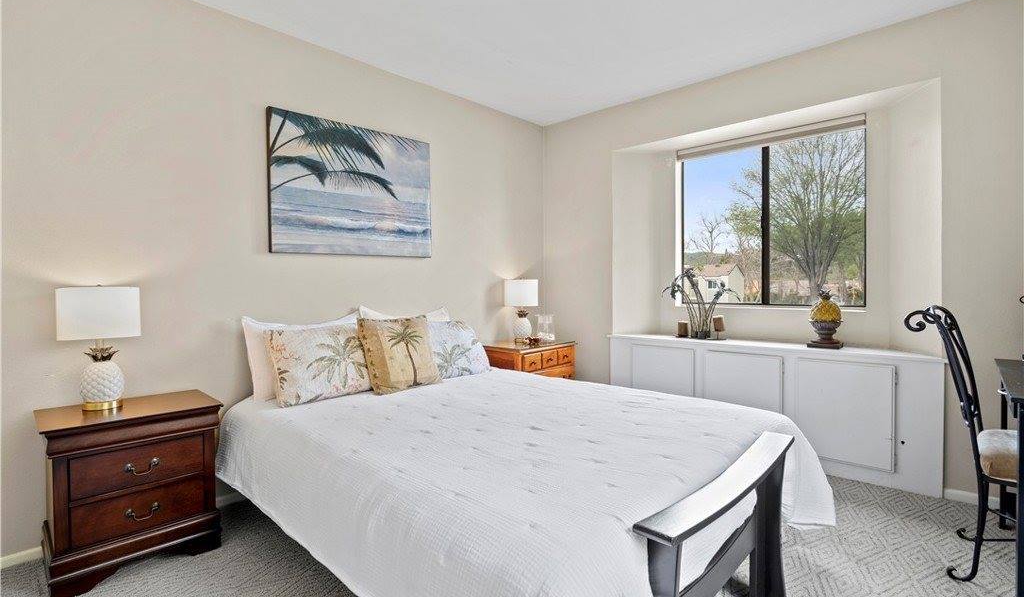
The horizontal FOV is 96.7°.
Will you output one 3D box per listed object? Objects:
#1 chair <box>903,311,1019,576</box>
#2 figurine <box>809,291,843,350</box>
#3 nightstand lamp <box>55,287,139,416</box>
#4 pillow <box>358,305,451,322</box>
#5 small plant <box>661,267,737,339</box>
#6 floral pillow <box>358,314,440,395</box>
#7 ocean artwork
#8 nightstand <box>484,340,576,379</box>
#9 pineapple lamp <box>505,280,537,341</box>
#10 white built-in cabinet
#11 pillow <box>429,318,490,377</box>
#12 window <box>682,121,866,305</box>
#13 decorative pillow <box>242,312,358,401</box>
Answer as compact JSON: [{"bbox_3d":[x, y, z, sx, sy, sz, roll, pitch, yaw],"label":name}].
[{"bbox_3d":[1.880,0.530,1.701,0.450,0.985,0.610,-2,2,-43],"label":"chair"},{"bbox_3d":[1.899,0.127,2.753,0.160,0.350,0.160,1,3,44],"label":"figurine"},{"bbox_3d":[-1.700,0.200,1.881,0.262,0.507,0.262,1,2,44],"label":"nightstand lamp"},{"bbox_3d":[-0.610,0.253,2.855,0.650,0.430,0.170,-2,-17,-46],"label":"pillow"},{"bbox_3d":[1.357,0.040,3.267,0.480,0.510,0.200,1,3,44],"label":"small plant"},{"bbox_3d":[-0.627,0.304,2.582,0.440,0.440,0.150,-3,-21,-46],"label":"floral pillow"},{"bbox_3d":[-0.920,-0.641,2.745,0.040,0.770,1.005,1,3,44],"label":"ocean artwork"},{"bbox_3d":[0.149,0.666,3.589,0.410,0.615,0.650,1,3,44],"label":"nightstand"},{"bbox_3d":[0.075,0.098,3.663,0.268,0.505,0.268,0,2,0],"label":"pineapple lamp"},{"bbox_3d":[1.572,0.632,3.047,1.930,0.690,0.380,1,3,44],"label":"white built-in cabinet"},{"bbox_3d":[-0.407,0.315,2.921,0.560,0.400,0.150,-3,-21,-46],"label":"pillow"},{"bbox_3d":[1.744,-0.538,3.194,1.180,1.180,0.090,1,2,44],"label":"window"},{"bbox_3d":[-1.051,0.279,2.399,0.630,0.430,0.170,-2,-17,-46],"label":"decorative pillow"}]

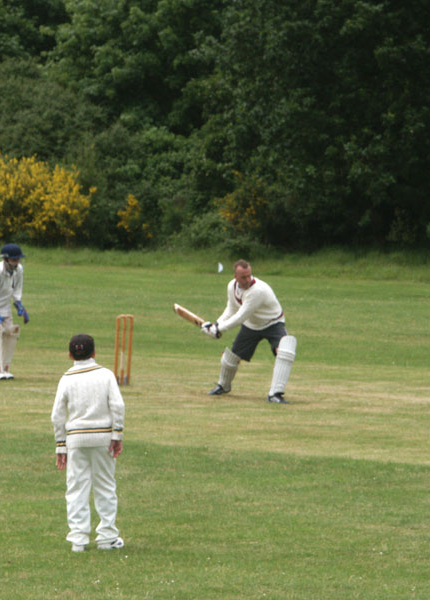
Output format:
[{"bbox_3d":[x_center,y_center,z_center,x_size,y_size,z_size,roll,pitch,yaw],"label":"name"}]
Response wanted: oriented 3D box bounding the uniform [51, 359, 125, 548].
[{"bbox_3d":[-0.847,1.028,30.800,0.490,1.260,0.300,0,3,6],"label":"uniform"}]

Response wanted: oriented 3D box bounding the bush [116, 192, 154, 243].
[{"bbox_3d":[-1.532,-1.541,87.500,0.720,1.000,0.650,0,3,0],"label":"bush"}]

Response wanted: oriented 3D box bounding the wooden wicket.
[{"bbox_3d":[-0.943,0.510,47.400,0.229,0.720,0.040,-3,4,-44],"label":"wooden wicket"}]

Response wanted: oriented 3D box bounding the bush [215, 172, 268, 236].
[{"bbox_3d":[0.504,-1.855,87.500,1.000,1.250,0.900,0,3,0],"label":"bush"}]

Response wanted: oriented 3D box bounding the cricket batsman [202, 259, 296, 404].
[{"bbox_3d":[0.329,0.300,45.200,0.880,1.380,0.750,1,3,25],"label":"cricket batsman"}]

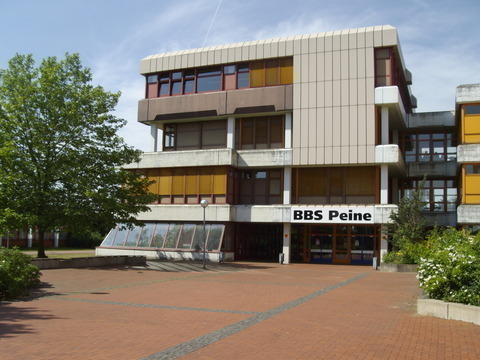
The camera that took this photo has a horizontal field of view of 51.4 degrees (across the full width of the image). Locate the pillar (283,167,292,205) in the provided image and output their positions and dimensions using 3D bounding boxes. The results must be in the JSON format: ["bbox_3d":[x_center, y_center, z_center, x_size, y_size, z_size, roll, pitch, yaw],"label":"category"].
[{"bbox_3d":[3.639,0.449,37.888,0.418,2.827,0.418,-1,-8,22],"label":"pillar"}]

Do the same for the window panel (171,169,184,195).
[{"bbox_3d":[-5.185,0.191,41.757,1.288,2.152,0.100,-1,-8,22],"label":"window panel"}]

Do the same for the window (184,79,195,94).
[{"bbox_3d":[-4.087,-7.648,41.016,1.022,1.315,0.100,-1,-7,22],"label":"window"}]

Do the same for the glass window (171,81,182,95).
[{"bbox_3d":[-5.208,-7.614,41.476,1.112,1.184,0.100,-1,-7,22],"label":"glass window"}]

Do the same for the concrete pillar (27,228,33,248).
[{"bbox_3d":[-25.303,7.001,60.292,0.347,2.514,0.347,-1,-8,22],"label":"concrete pillar"}]

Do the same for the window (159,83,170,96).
[{"bbox_3d":[-6.295,-7.557,41.919,1.059,1.187,0.100,-1,-7,22],"label":"window"}]

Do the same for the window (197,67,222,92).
[{"bbox_3d":[-2.437,-8.057,40.384,2.293,2.132,0.100,-1,-7,22],"label":"window"}]

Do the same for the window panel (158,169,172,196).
[{"bbox_3d":[-5.876,0.231,39.556,1.141,2.168,0.100,-1,-7,22],"label":"window panel"}]

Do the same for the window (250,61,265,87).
[{"bbox_3d":[1.438,-8.451,39.873,1.178,2.197,0.120,-1,-8,22],"label":"window"}]

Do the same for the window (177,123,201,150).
[{"bbox_3d":[-4.341,-3.683,42.364,2.295,2.401,0.150,-1,-8,22],"label":"window"}]

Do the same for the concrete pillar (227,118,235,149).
[{"bbox_3d":[-0.755,-3.906,42.245,0.460,2.801,0.460,-1,-8,22],"label":"concrete pillar"}]

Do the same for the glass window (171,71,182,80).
[{"bbox_3d":[-5.567,-9.234,44.291,1.120,0.880,0.100,-1,-8,22],"label":"glass window"}]

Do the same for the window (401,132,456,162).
[{"bbox_3d":[16.483,-2.859,43.501,4.507,2.699,0.150,-1,-8,22],"label":"window"}]

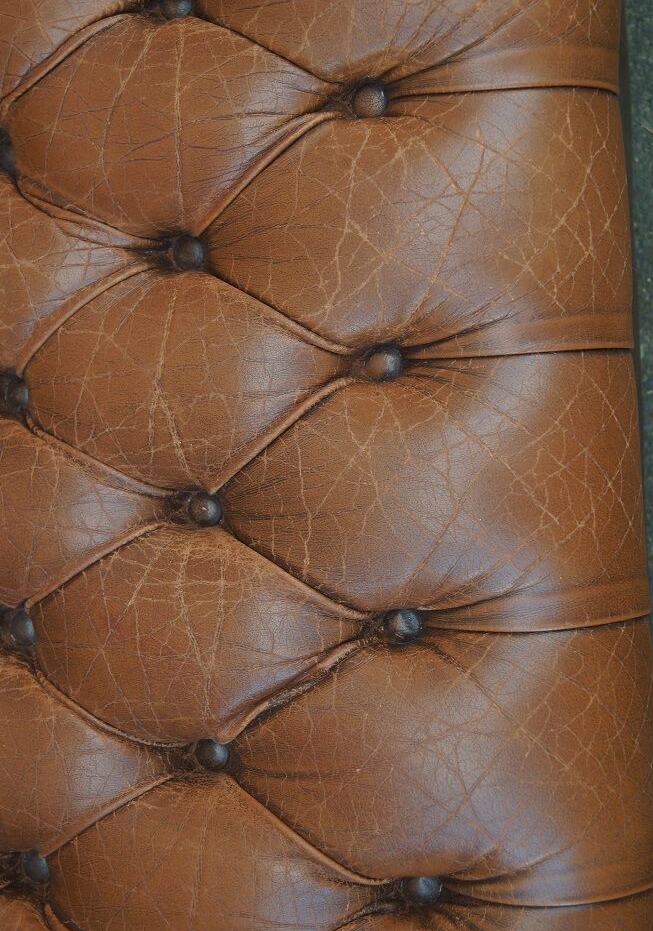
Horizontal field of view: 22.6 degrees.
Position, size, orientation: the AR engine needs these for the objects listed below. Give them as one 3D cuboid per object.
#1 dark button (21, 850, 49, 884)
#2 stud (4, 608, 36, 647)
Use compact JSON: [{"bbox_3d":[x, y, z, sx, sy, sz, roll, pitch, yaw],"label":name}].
[{"bbox_3d":[-0.177,0.245,0.998,0.009,0.020,0.020,0,90,-61],"label":"dark button"},{"bbox_3d":[-0.185,0.099,0.998,0.009,0.020,0.020,0,90,-61],"label":"stud"}]

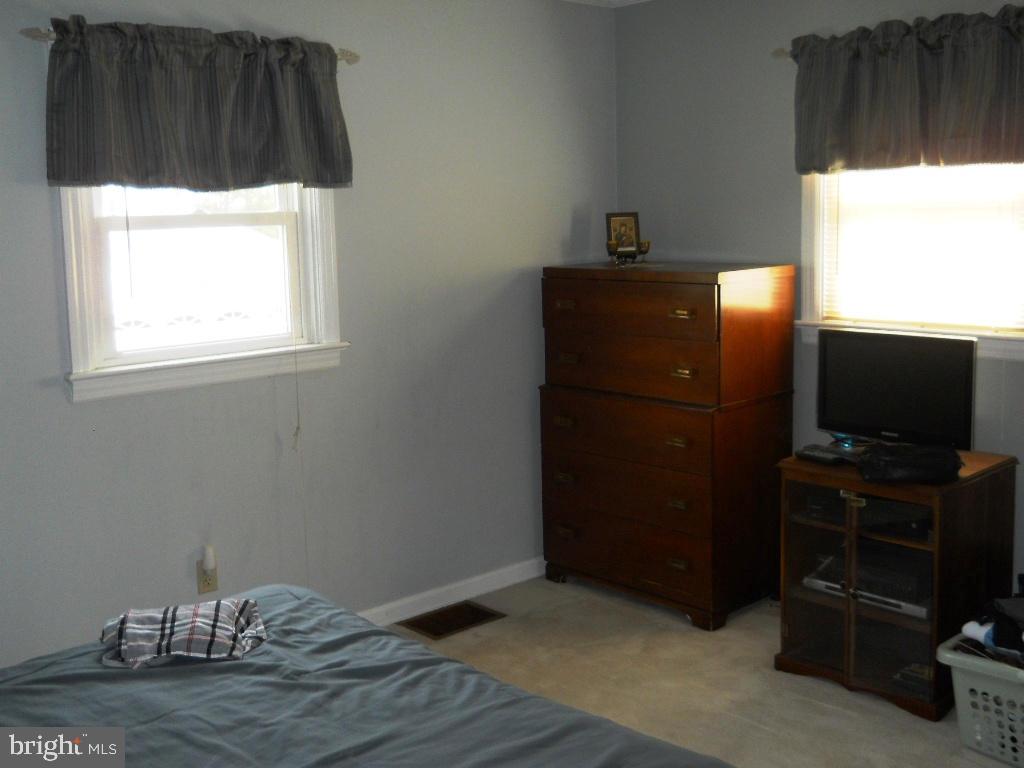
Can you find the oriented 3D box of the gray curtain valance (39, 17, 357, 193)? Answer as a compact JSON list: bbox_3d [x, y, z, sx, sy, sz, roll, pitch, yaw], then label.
[{"bbox_3d":[-0.950,-0.859,3.452,1.010,0.485,0.100,-9,12,-41],"label":"gray curtain valance"}]

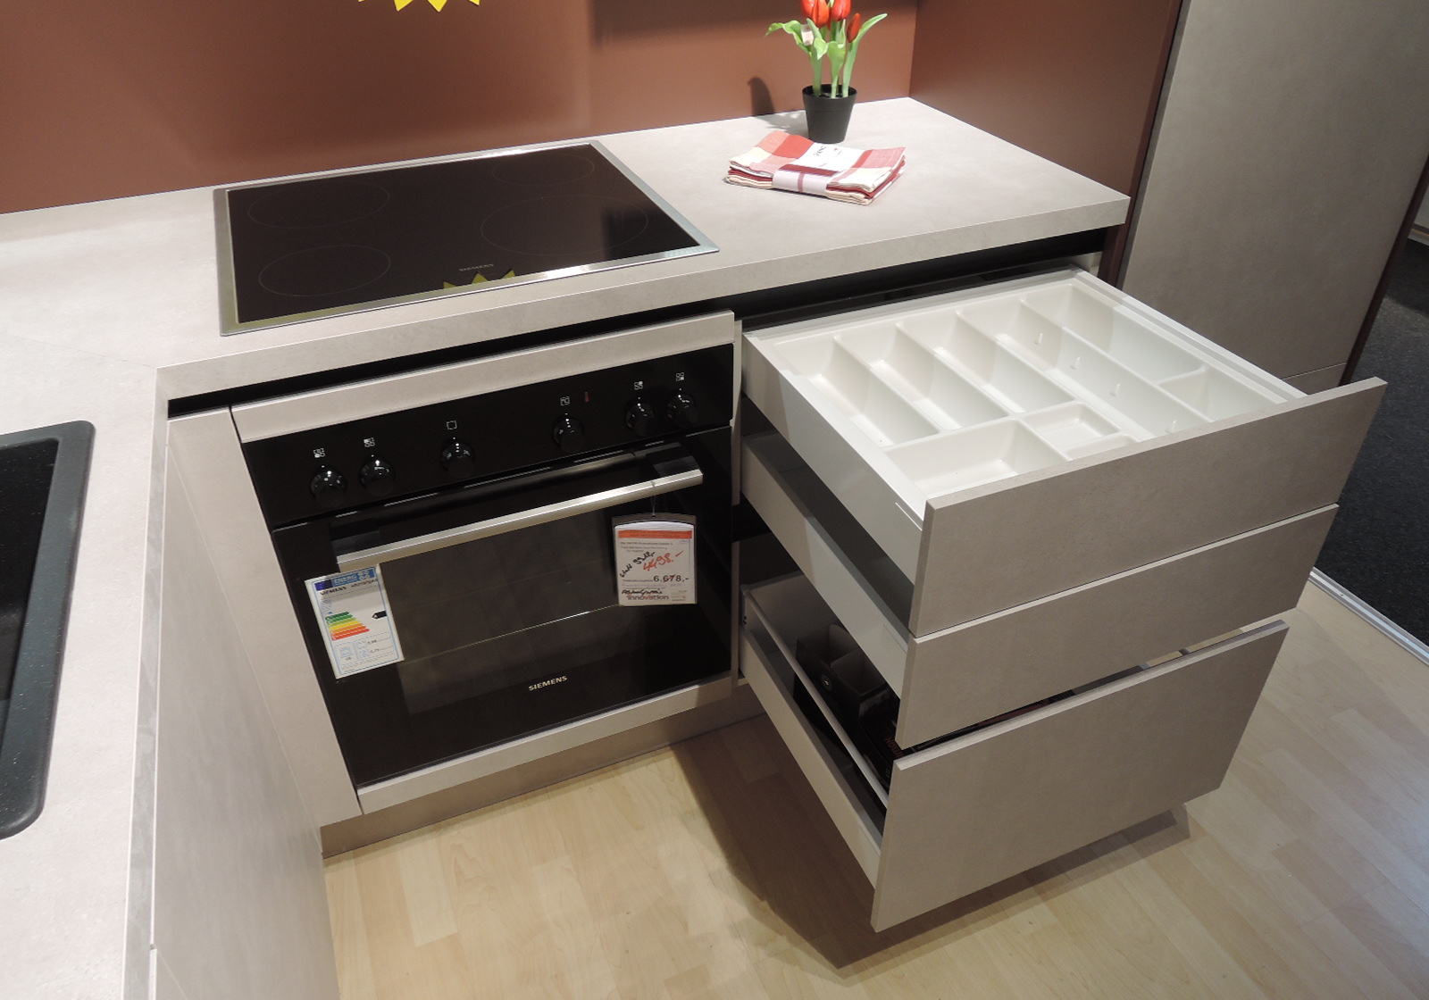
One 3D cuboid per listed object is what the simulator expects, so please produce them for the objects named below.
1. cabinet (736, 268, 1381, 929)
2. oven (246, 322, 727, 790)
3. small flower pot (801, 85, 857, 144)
[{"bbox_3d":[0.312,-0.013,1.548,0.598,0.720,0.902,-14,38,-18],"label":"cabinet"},{"bbox_3d":[-0.334,-0.020,1.524,0.597,0.642,0.535,-14,38,-18],"label":"oven"},{"bbox_3d":[0.190,-0.636,1.639,0.089,0.076,0.089,0,36,0],"label":"small flower pot"}]

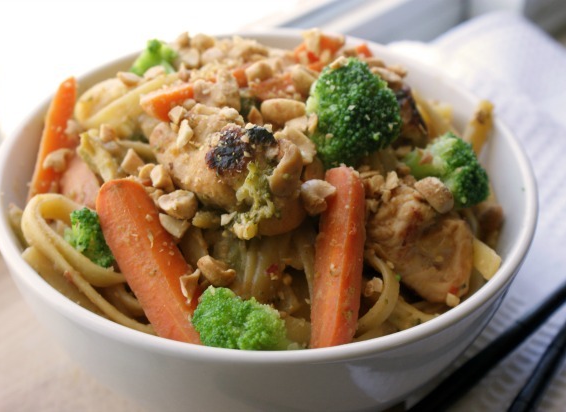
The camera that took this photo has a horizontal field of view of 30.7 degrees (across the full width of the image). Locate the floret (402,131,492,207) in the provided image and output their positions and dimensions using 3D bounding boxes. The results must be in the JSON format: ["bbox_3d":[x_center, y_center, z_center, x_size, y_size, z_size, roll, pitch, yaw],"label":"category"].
[{"bbox_3d":[0.052,-0.011,0.326,0.026,0.018,0.019,26,45,28],"label":"floret"}]

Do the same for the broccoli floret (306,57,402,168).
[{"bbox_3d":[0.022,-0.029,0.320,0.028,0.027,0.028,1,39,0],"label":"broccoli floret"}]

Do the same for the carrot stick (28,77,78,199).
[{"bbox_3d":[-0.076,-0.021,0.345,0.011,0.010,0.046,5,63,4],"label":"carrot stick"}]

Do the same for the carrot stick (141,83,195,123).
[{"bbox_3d":[-0.032,-0.034,0.331,0.023,0.009,0.010,-16,41,-14],"label":"carrot stick"}]

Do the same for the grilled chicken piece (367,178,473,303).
[{"bbox_3d":[0.042,0.011,0.308,0.028,0.021,0.035,-13,80,-18],"label":"grilled chicken piece"}]

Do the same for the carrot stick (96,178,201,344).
[{"bbox_3d":[-0.037,0.018,0.299,0.015,0.013,0.059,-15,59,-19],"label":"carrot stick"}]

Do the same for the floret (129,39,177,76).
[{"bbox_3d":[-0.045,-0.051,0.359,0.017,0.015,0.015,1,39,0],"label":"floret"}]

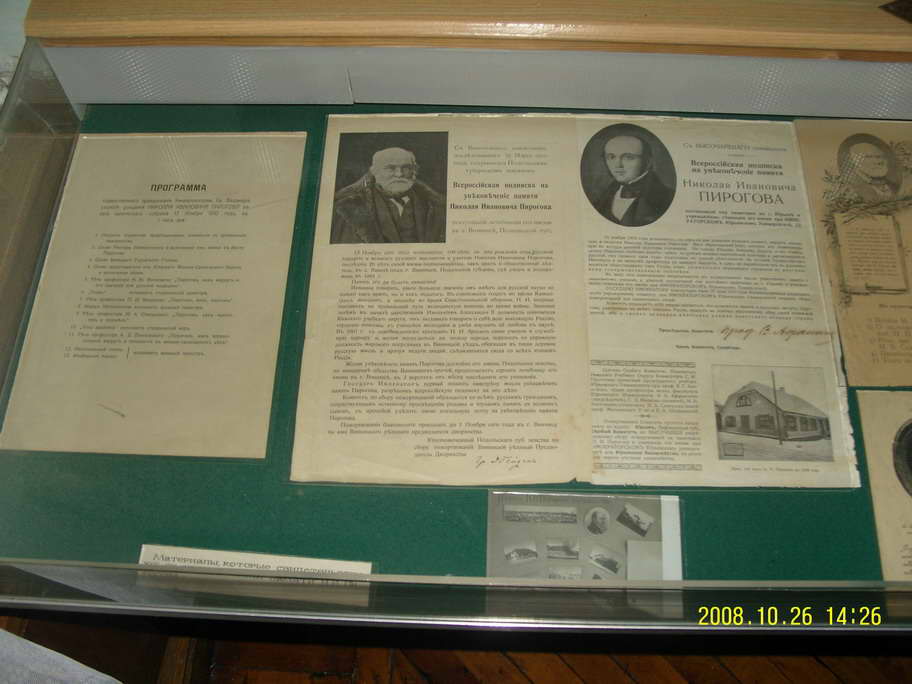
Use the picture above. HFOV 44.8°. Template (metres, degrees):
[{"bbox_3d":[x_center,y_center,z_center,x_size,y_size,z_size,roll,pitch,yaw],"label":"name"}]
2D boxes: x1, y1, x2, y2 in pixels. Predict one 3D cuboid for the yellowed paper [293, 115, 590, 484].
[{"bbox_3d":[-0.007,-0.050,0.885,0.218,0.004,0.352,1,59,2],"label":"yellowed paper"}]

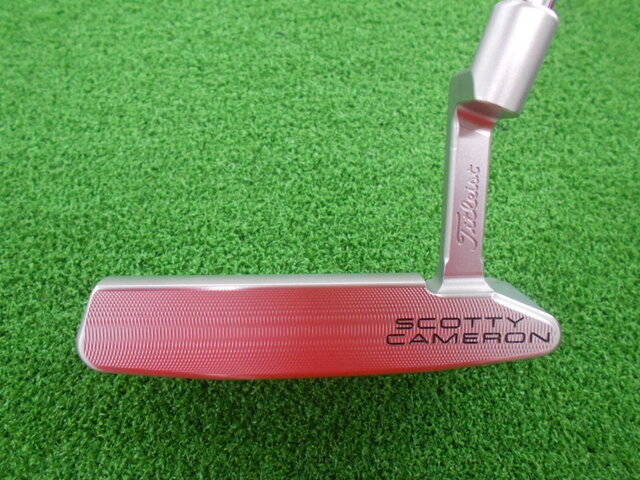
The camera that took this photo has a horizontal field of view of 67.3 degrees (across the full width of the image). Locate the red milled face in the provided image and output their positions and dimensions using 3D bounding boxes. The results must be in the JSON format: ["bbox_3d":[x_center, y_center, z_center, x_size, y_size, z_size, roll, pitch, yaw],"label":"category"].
[{"bbox_3d":[0.001,0.022,0.122,0.120,0.006,0.025,0,101,-1],"label":"red milled face"}]

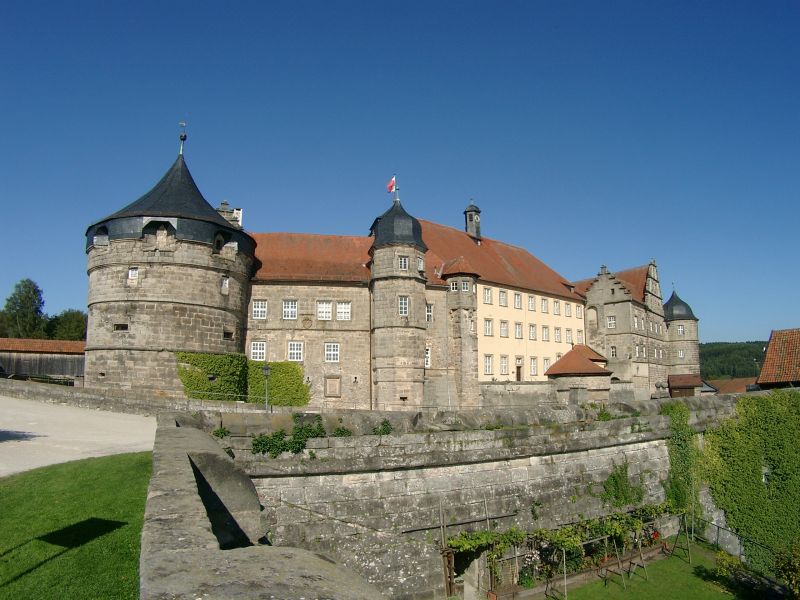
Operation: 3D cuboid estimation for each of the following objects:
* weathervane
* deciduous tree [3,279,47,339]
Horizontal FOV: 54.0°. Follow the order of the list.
[{"bbox_3d":[-19.040,-14.270,69.000,0.800,3.000,0.500,0,-5,0],"label":"weathervane"},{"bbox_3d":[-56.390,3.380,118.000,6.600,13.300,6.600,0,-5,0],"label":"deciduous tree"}]

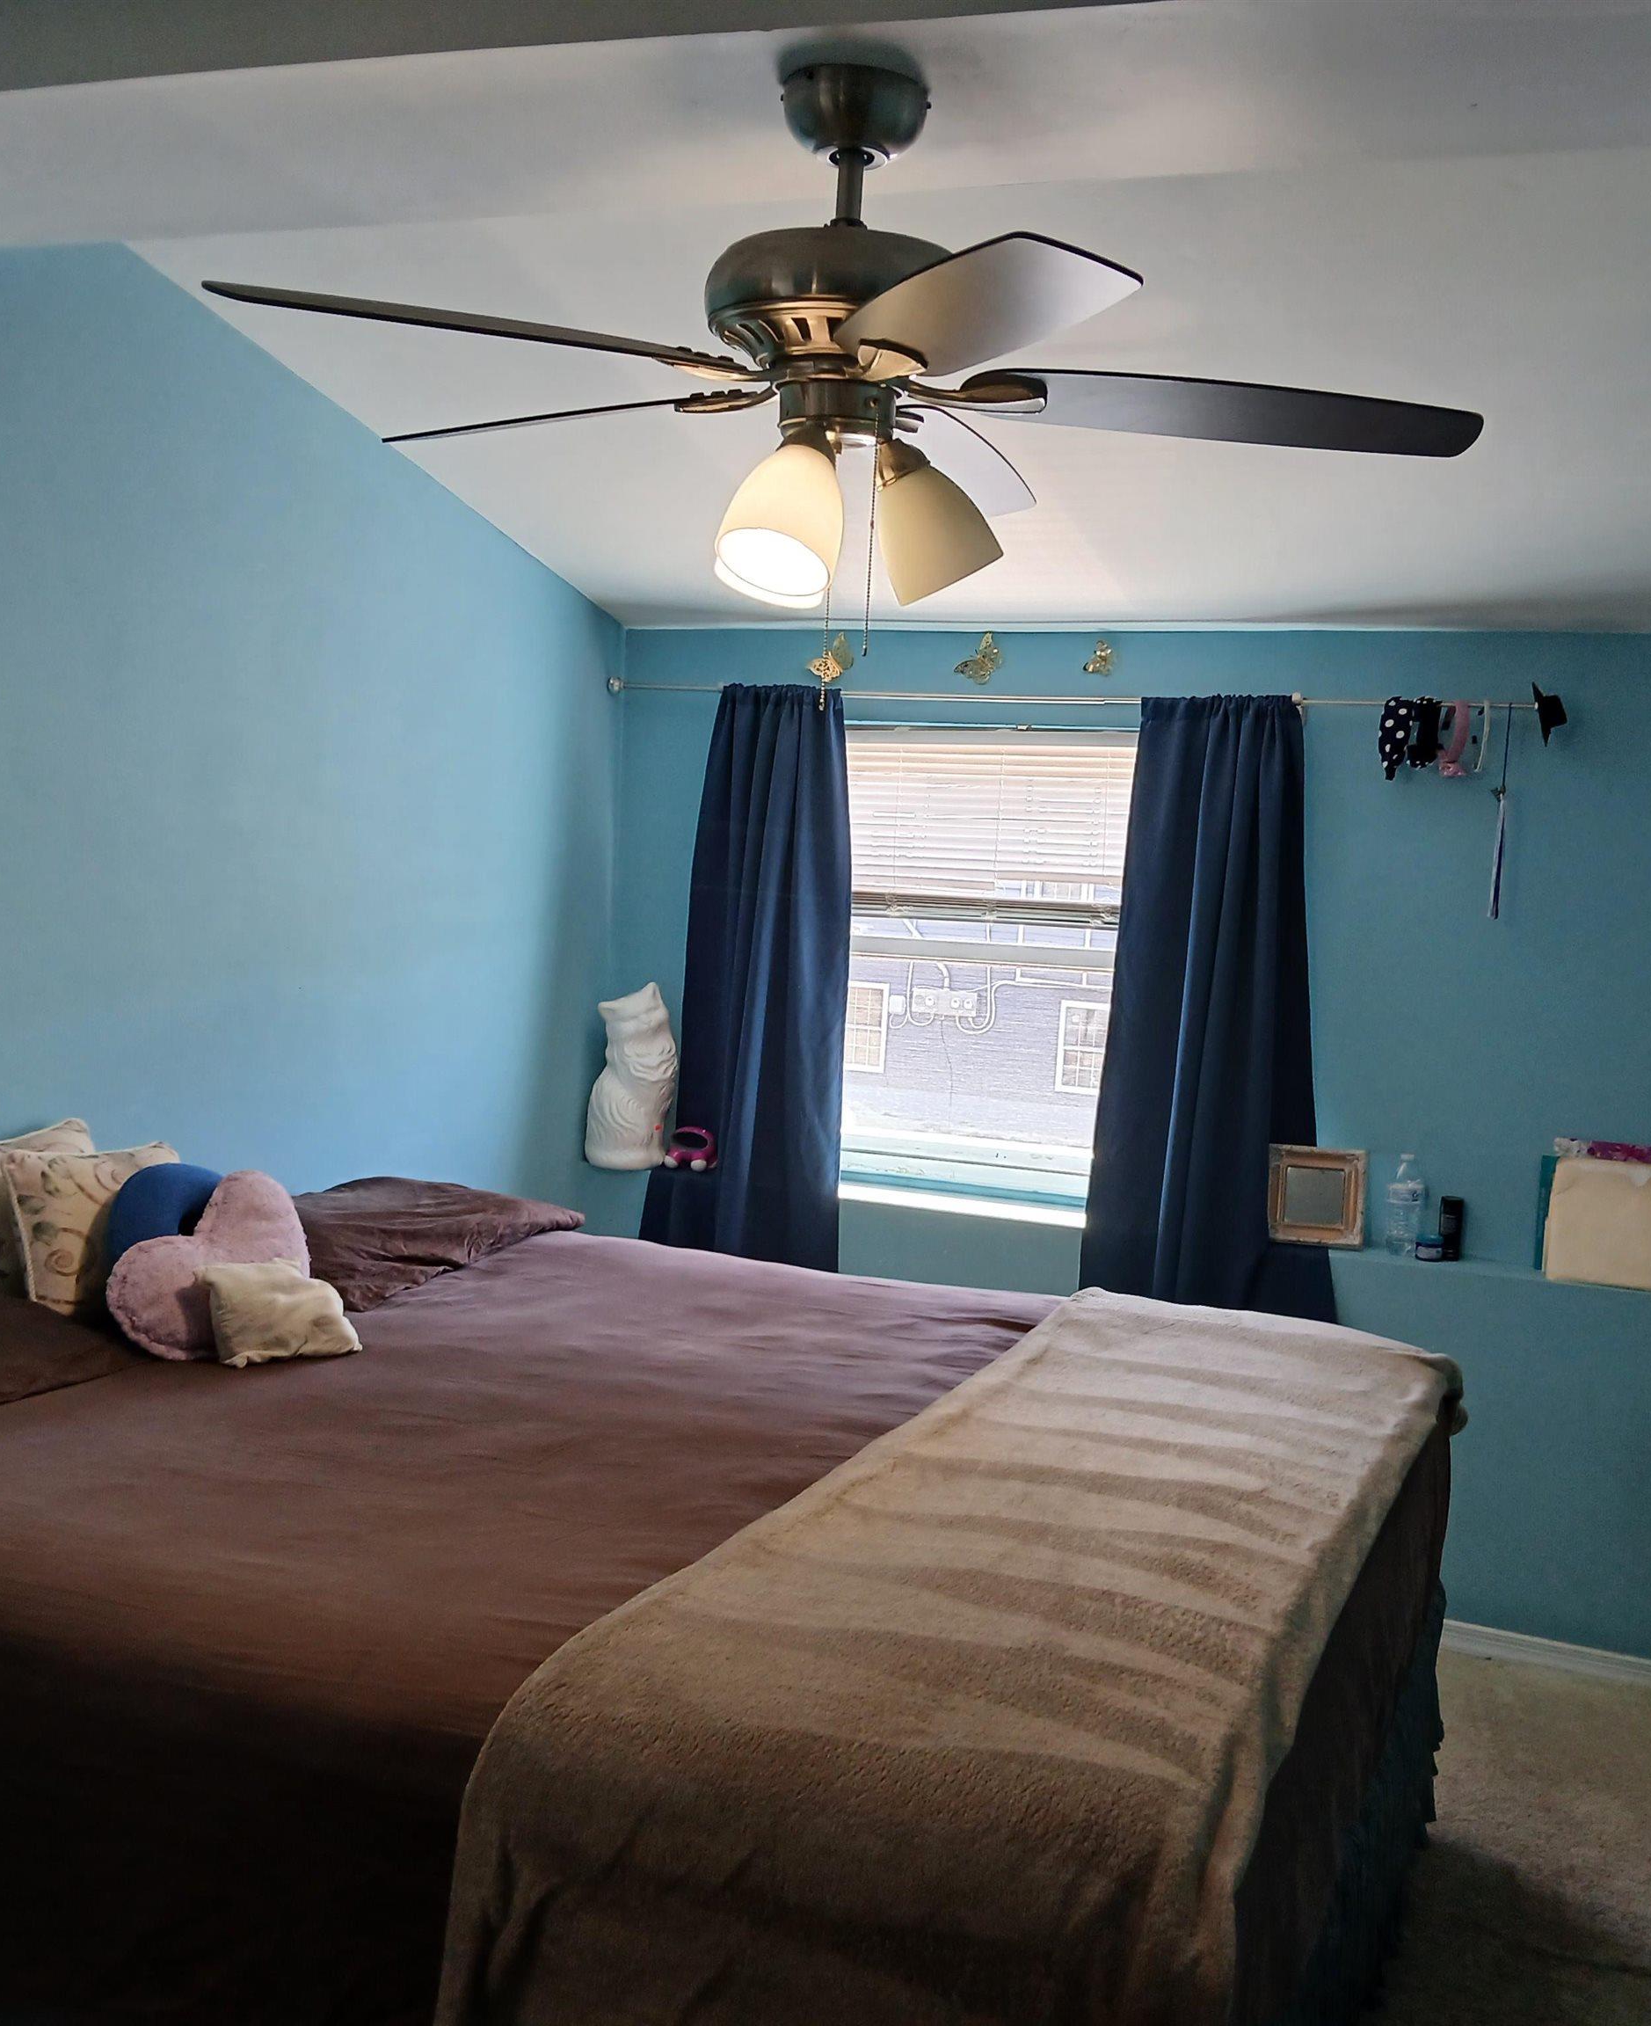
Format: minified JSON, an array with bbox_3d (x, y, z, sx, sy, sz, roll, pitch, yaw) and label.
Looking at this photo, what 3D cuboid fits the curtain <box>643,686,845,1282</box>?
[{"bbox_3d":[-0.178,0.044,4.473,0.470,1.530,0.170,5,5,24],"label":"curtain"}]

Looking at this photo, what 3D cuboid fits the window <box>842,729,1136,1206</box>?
[{"bbox_3d":[0.339,-0.114,4.442,0.720,1.040,0.100,5,5,24],"label":"window"}]

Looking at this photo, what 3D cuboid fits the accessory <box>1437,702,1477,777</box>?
[{"bbox_3d":[1.203,-0.522,3.869,0.070,0.145,0.120,5,5,24],"label":"accessory"}]

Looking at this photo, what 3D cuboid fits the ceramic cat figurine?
[{"bbox_3d":[-0.441,0.137,4.629,0.160,0.420,0.185,-1,6,-44],"label":"ceramic cat figurine"}]

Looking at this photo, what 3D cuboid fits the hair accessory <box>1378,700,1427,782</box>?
[{"bbox_3d":[1.111,-0.529,3.910,0.085,0.155,0.120,5,5,24],"label":"hair accessory"}]

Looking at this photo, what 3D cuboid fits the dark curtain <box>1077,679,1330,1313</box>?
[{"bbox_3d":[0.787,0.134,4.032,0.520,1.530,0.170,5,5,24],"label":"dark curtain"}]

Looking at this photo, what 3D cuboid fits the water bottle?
[{"bbox_3d":[1.130,0.374,3.938,0.066,0.200,0.066,5,5,24],"label":"water bottle"}]

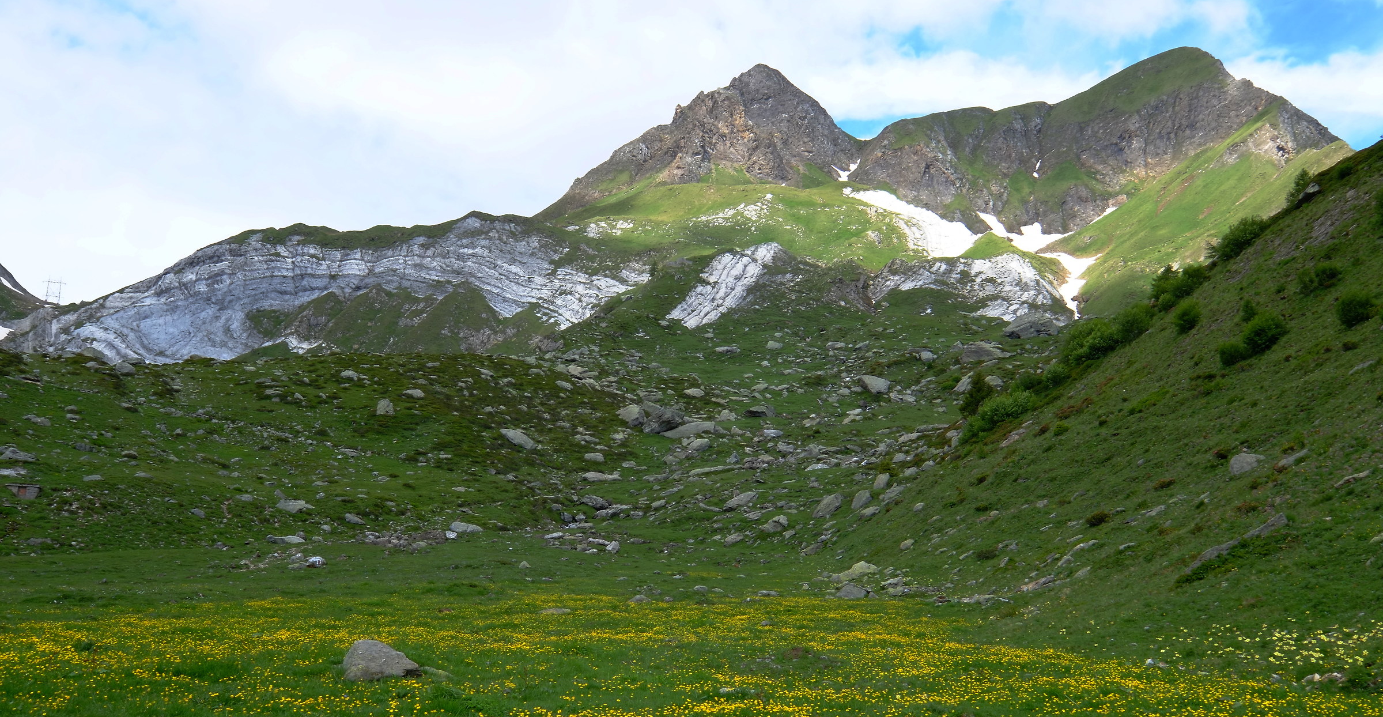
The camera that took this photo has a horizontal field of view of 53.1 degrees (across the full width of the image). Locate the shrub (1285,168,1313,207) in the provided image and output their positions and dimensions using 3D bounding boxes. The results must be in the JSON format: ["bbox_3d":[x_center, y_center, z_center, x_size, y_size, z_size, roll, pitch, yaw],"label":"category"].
[{"bbox_3d":[40.469,-11.362,92.000,1.941,2.589,1.844,-3,-8,24],"label":"shrub"}]

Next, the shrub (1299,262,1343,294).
[{"bbox_3d":[27.792,-3.552,61.000,1.759,1.286,1.661,2,-7,0],"label":"shrub"}]

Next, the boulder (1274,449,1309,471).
[{"bbox_3d":[16.062,2.704,37.000,0.861,0.546,0.694,2,-7,0],"label":"boulder"}]

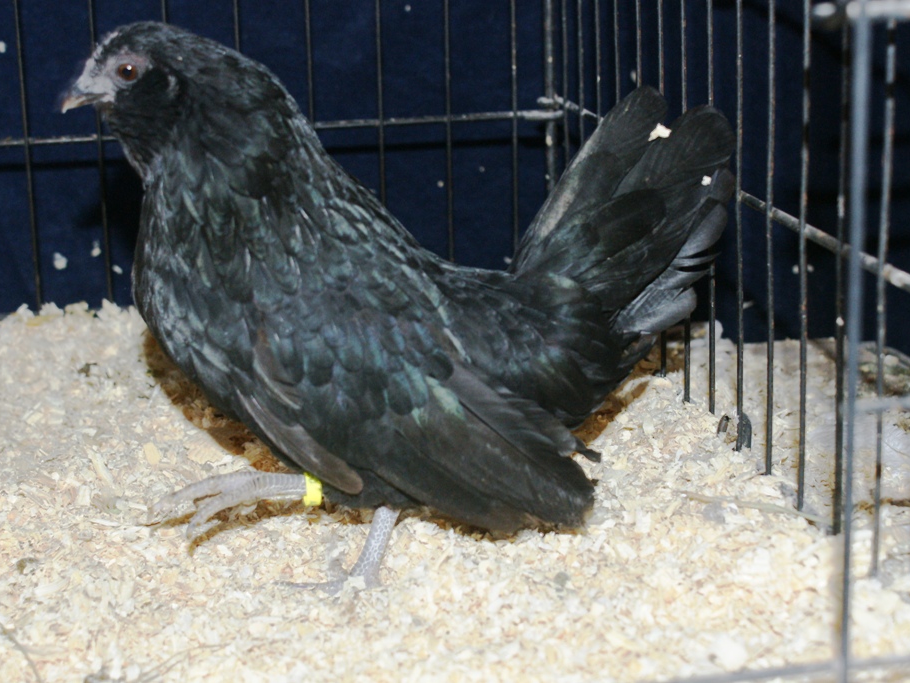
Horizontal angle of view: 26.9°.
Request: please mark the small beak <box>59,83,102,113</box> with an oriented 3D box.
[{"bbox_3d":[-0.151,-0.098,0.772,0.016,0.008,0.009,-19,14,2],"label":"small beak"}]

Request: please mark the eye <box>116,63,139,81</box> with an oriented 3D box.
[{"bbox_3d":[-0.132,-0.108,0.764,0.008,0.007,0.005,1,14,12],"label":"eye"}]

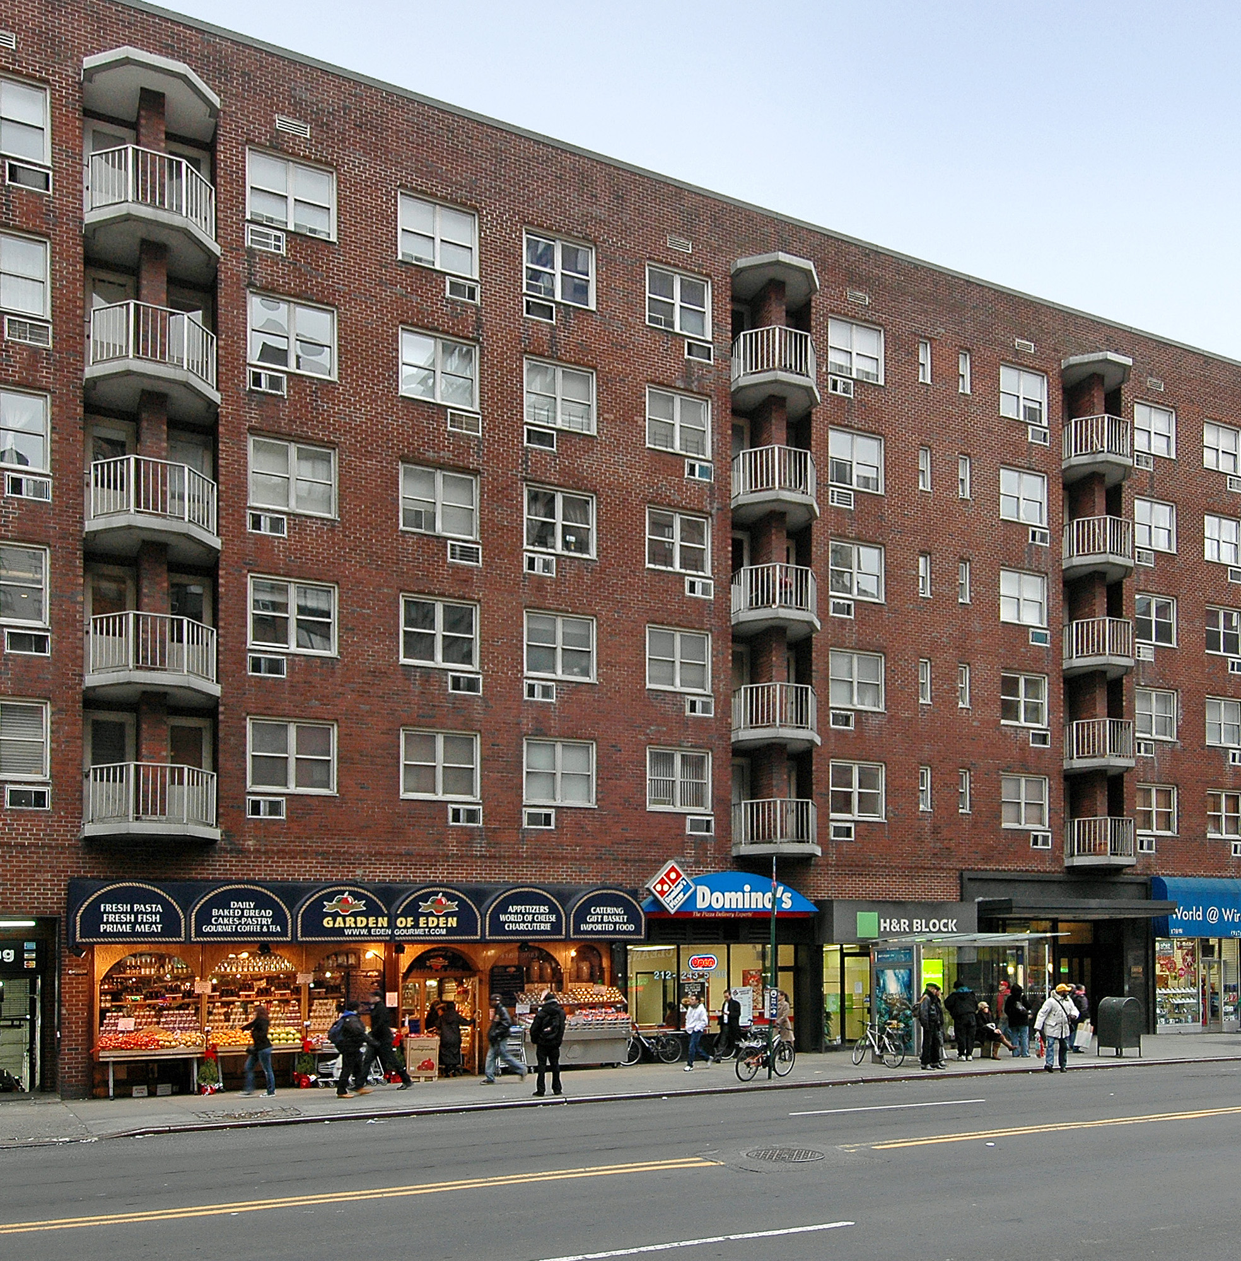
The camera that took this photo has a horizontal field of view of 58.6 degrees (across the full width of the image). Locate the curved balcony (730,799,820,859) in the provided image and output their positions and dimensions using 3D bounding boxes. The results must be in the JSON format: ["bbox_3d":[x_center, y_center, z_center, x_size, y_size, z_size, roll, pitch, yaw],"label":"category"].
[{"bbox_3d":[3.780,4.581,25.567,2.200,1.257,1.100,2,-6,-25],"label":"curved balcony"}]

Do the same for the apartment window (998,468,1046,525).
[{"bbox_3d":[10.786,-3.602,29.691,1.660,1.410,0.150,4,-6,-25],"label":"apartment window"}]

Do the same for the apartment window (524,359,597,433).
[{"bbox_3d":[-1.304,-5.087,24.020,1.660,1.410,0.150,4,-6,-25],"label":"apartment window"}]

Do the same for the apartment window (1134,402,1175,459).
[{"bbox_3d":[15.485,-5.794,32.018,1.699,1.420,0.150,1,-3,-25],"label":"apartment window"}]

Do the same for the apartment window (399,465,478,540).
[{"bbox_3d":[-3.661,-2.580,22.458,1.653,1.330,0.150,2,-6,-25],"label":"apartment window"}]

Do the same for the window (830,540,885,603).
[{"bbox_3d":[5.918,-1.476,27.524,1.664,1.400,0.150,1,-3,-25],"label":"window"}]

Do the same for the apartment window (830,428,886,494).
[{"bbox_3d":[5.715,-4.077,26.757,1.649,1.388,0.150,3,-7,-25],"label":"apartment window"}]

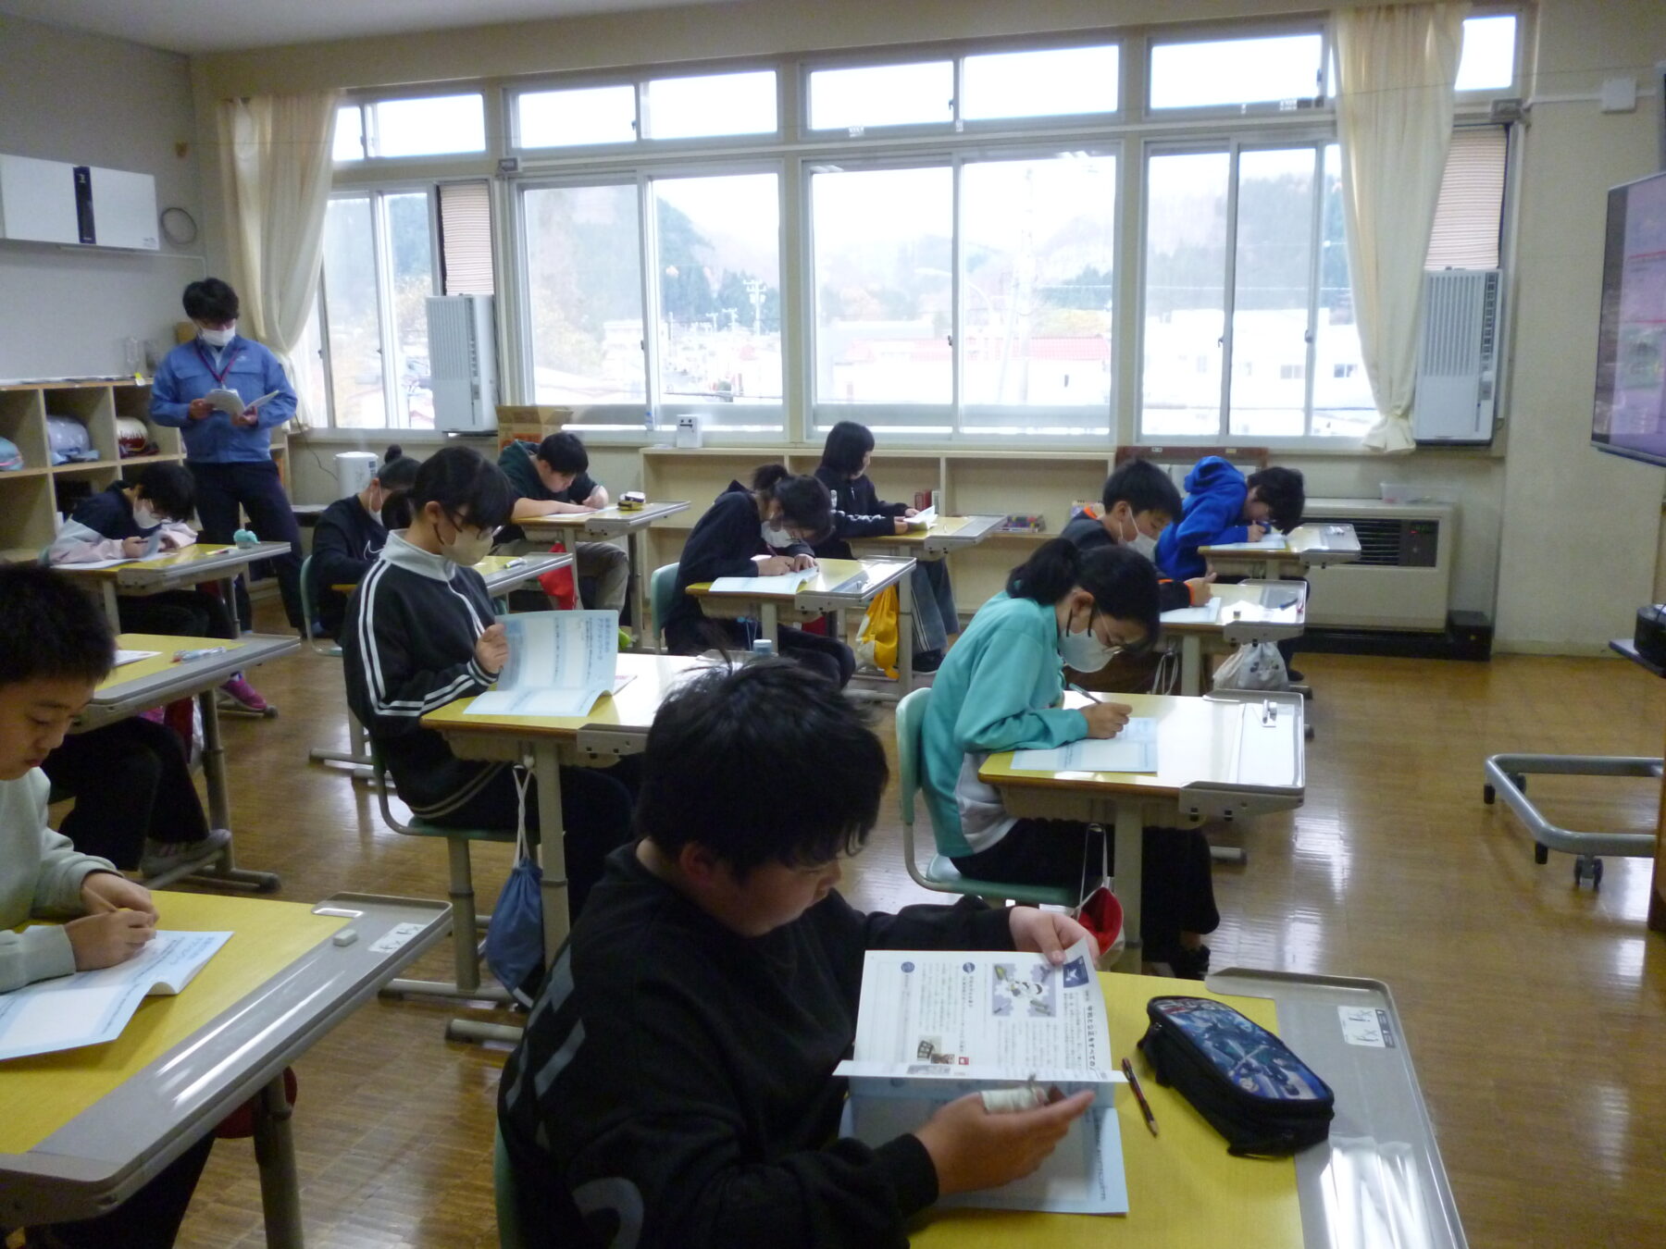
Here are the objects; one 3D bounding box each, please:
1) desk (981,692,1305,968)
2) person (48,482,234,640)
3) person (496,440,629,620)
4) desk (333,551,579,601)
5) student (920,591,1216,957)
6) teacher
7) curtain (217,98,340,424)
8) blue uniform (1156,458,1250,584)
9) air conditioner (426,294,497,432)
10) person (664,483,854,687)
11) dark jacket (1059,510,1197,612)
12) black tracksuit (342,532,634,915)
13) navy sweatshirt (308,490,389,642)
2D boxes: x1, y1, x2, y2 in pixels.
[{"bbox_3d":[0.623,0.514,2.689,0.565,0.635,0.660,3,12,18],"label":"desk"},{"bbox_3d":[-2.634,-0.125,5.096,0.580,0.810,0.520,2,12,16],"label":"person"},{"bbox_3d":[-1.121,-0.304,5.716,0.650,0.986,0.528,3,11,20],"label":"person"},{"bbox_3d":[-1.286,0.132,4.679,0.565,0.666,0.660,2,12,13],"label":"desk"},{"bbox_3d":[0.429,0.317,2.433,0.559,0.945,0.437,3,11,17],"label":"student"},{"bbox_3d":[-2.865,-0.777,6.500,0.640,1.730,0.450,-6,13,-23],"label":"teacher"},{"bbox_3d":[-3.002,-1.992,7.530,0.750,1.800,0.220,3,13,18],"label":"curtain"},{"bbox_3d":[1.342,-0.351,4.893,0.390,0.535,0.460,3,12,18],"label":"blue uniform"},{"bbox_3d":[-2.068,-1.448,7.518,0.335,0.750,0.230,3,13,18],"label":"air conditioner"},{"bbox_3d":[-0.204,-0.009,4.196,0.630,0.875,0.460,3,12,18],"label":"person"},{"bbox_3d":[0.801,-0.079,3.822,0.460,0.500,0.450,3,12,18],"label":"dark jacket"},{"bbox_3d":[-0.684,0.231,2.921,0.580,0.900,0.430,2,12,16],"label":"black tracksuit"},{"bbox_3d":[-1.579,-0.215,4.715,0.470,0.520,0.440,5,13,26],"label":"navy sweatshirt"}]

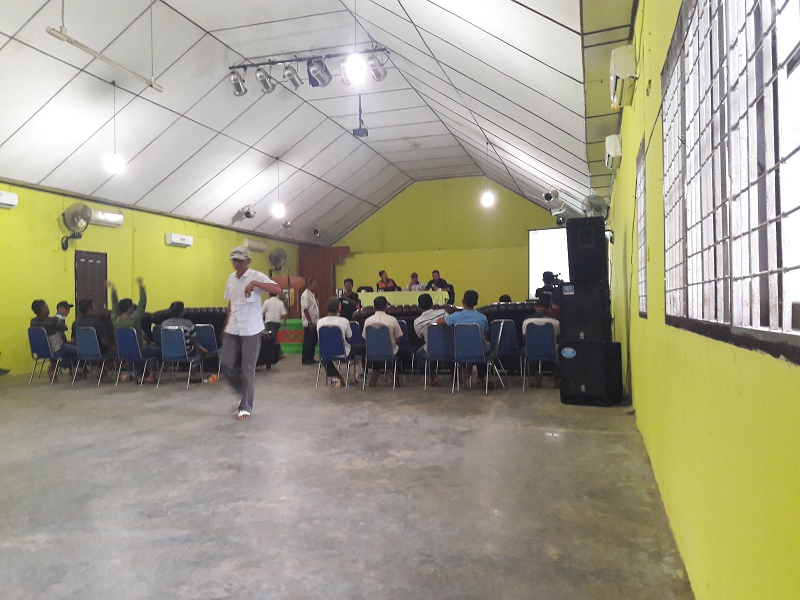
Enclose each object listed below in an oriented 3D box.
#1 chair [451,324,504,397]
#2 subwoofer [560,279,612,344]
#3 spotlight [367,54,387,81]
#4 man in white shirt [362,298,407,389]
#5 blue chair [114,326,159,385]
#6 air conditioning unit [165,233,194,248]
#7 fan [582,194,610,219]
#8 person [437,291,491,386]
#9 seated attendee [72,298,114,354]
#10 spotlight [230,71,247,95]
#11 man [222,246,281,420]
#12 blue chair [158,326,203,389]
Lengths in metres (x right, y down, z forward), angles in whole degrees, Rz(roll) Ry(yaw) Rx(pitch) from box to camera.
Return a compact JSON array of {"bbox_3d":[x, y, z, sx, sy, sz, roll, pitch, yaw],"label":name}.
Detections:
[{"bbox_3d":[0.916,0.697,8.064,0.460,0.860,0.560,-1,-1,20],"label":"chair"},{"bbox_3d":[2.028,0.124,7.001,0.450,0.630,0.420,-1,-1,35],"label":"subwoofer"},{"bbox_3d":[-0.370,-3.817,10.647,0.260,0.280,0.450,-1,-24,17],"label":"spotlight"},{"bbox_3d":[-0.155,0.559,8.727,0.530,1.210,0.760,-1,-1,11],"label":"man in white shirt"},{"bbox_3d":[-3.729,0.792,9.241,0.440,0.850,0.520,-1,-1,13],"label":"blue chair"},{"bbox_3d":[-5.133,-1.377,15.064,0.200,0.275,0.810,-1,-1,17],"label":"air conditioning unit"},{"bbox_3d":[3.978,-1.709,13.100,0.550,0.800,0.430,-1,-1,35],"label":"fan"},{"bbox_3d":[0.836,0.509,8.325,0.660,1.270,0.720,-1,-1,7],"label":"person"},{"bbox_3d":[-4.479,0.618,9.663,0.500,1.230,0.740,-1,-1,18],"label":"seated attendee"},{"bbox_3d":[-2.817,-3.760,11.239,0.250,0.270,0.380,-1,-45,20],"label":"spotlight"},{"bbox_3d":[-1.487,0.306,6.450,0.560,1.690,0.450,-1,-1,7],"label":"man"},{"bbox_3d":[-3.037,0.780,8.984,0.440,0.850,0.520,-1,-1,11],"label":"blue chair"}]

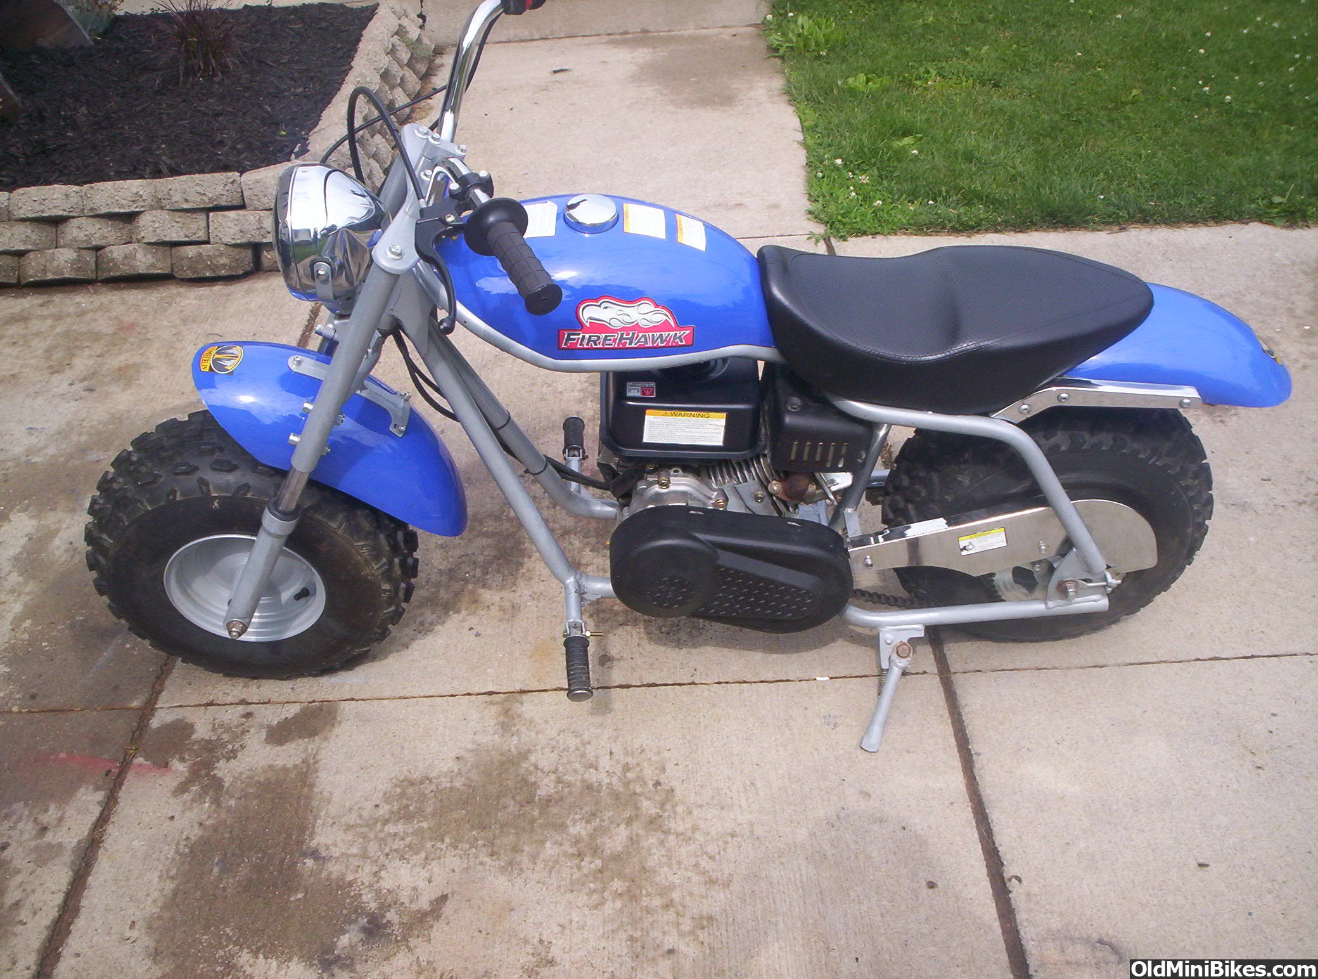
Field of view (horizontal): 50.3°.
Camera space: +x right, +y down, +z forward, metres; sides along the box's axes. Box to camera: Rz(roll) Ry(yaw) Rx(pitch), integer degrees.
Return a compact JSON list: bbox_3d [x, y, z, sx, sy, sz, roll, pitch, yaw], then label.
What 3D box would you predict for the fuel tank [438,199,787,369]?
[{"bbox_3d":[-0.064,-0.287,1.801,0.425,0.180,0.225,-3,44,1],"label":"fuel tank"}]

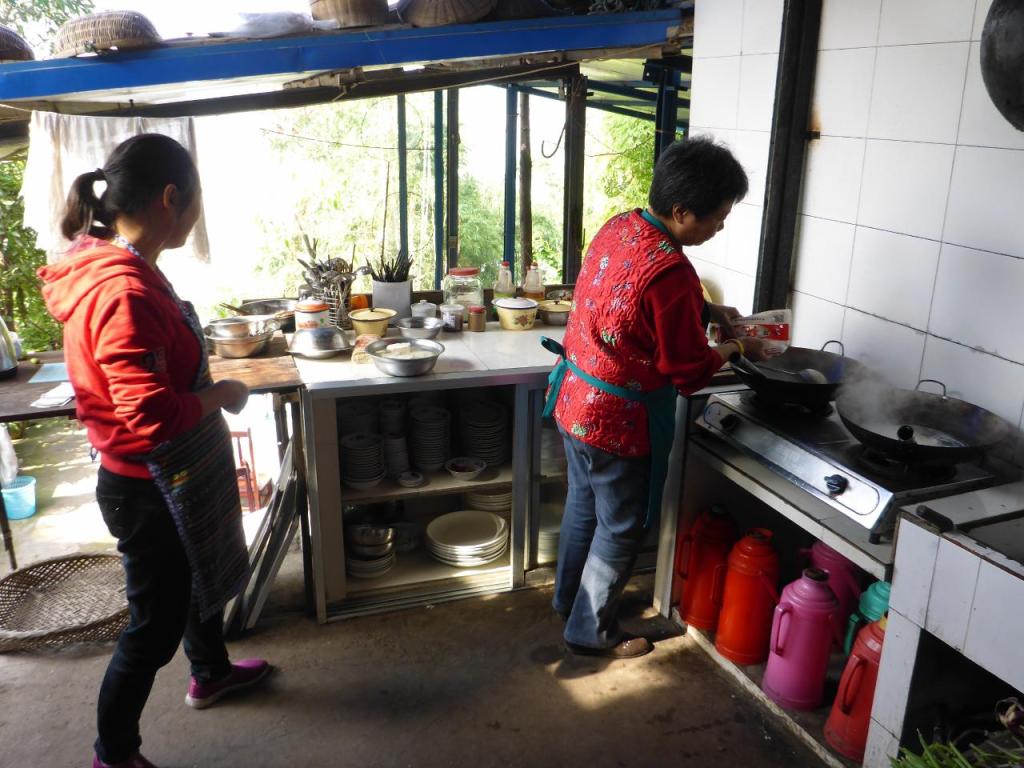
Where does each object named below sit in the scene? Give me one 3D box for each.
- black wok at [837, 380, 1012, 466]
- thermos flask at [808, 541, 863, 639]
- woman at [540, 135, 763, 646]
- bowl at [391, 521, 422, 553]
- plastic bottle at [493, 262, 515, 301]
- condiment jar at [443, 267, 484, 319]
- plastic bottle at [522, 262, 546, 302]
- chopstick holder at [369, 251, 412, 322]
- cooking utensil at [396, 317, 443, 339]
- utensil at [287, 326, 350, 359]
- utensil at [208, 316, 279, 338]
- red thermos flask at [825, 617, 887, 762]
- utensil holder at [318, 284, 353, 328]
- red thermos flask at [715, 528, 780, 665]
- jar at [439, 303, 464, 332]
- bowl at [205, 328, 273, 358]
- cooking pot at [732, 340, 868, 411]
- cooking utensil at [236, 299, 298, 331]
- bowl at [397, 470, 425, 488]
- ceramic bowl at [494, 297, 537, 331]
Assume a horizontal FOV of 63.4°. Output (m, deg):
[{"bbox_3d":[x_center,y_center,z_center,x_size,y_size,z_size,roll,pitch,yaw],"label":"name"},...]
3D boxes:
[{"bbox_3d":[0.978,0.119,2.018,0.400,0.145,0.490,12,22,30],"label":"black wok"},{"bbox_3d":[0.946,0.603,2.465,0.195,0.370,0.165,-2,18,-6],"label":"thermos flask"},{"bbox_3d":[0.383,0.057,2.378,0.620,1.470,0.480,-5,18,-17],"label":"woman"},{"bbox_3d":[-0.377,0.545,2.925,0.117,0.072,0.117,0,18,0],"label":"bowl"},{"bbox_3d":[-0.030,-0.370,3.290,0.090,0.228,0.090,0,18,0],"label":"plastic bottle"},{"bbox_3d":[-0.186,-0.351,3.223,0.159,0.186,0.159,0,17,-4],"label":"condiment jar"},{"bbox_3d":[0.085,-0.370,3.290,0.090,0.228,0.090,0,18,0],"label":"plastic bottle"},{"bbox_3d":[-0.460,-0.377,3.193,0.148,0.275,0.148,-5,20,-18],"label":"chopstick holder"},{"bbox_3d":[-0.334,-0.203,3.046,0.165,0.056,0.165,0,18,0],"label":"cooking utensil"},{"bbox_3d":[-0.649,-0.141,2.808,0.212,0.072,0.212,-5,20,-18],"label":"utensil"},{"bbox_3d":[-0.912,-0.178,2.785,0.218,0.070,0.218,-5,20,-18],"label":"utensil"},{"bbox_3d":[0.852,0.717,2.004,0.205,0.370,0.165,-12,21,-35],"label":"red thermos flask"},{"bbox_3d":[-0.663,-0.302,3.136,0.135,0.150,0.135,-6,20,-17],"label":"utensil holder"},{"bbox_3d":[0.668,0.594,2.381,0.205,0.380,0.165,6,18,15],"label":"red thermos flask"},{"bbox_3d":[-0.216,-0.239,3.024,0.089,0.089,0.089,1,17,0],"label":"jar"},{"bbox_3d":[-0.920,-0.131,2.800,0.218,0.065,0.218,-7,19,-21],"label":"bowl"},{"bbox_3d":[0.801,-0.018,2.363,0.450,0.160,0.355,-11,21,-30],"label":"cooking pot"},{"bbox_3d":[-0.888,-0.250,3.125,0.270,0.090,0.270,-7,19,-21],"label":"cooking utensil"},{"bbox_3d":[-0.337,0.319,2.744,0.090,0.027,0.090,1,19,0],"label":"bowl"},{"bbox_3d":[0.014,-0.279,3.174,0.178,0.116,0.178,1,19,0],"label":"ceramic bowl"}]

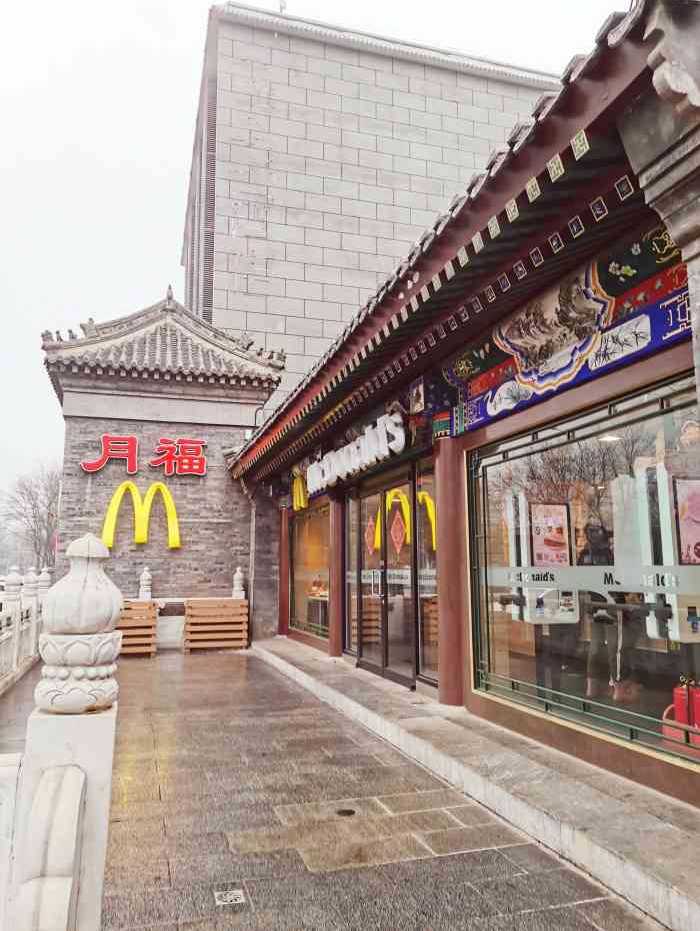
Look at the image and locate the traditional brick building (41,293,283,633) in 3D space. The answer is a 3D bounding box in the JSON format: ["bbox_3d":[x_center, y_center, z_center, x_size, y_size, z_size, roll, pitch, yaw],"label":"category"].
[{"bbox_3d":[-4.159,-0.123,16.252,4.607,7.980,4.655,2,-9,-16],"label":"traditional brick building"}]

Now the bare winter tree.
[{"bbox_3d":[-14.263,3.235,33.227,4.940,6.718,4.940,2,-9,-16],"label":"bare winter tree"}]

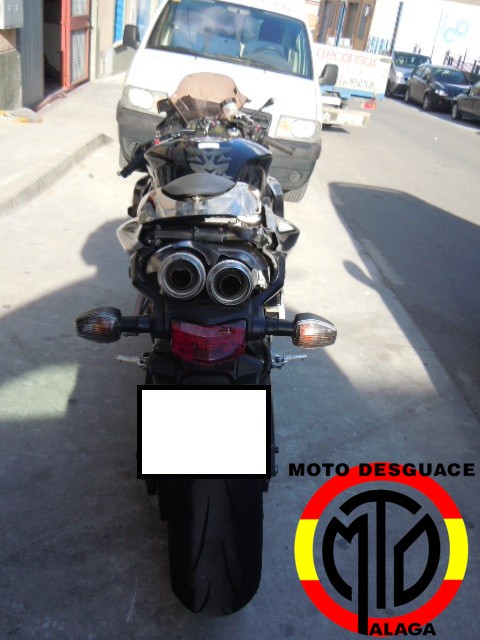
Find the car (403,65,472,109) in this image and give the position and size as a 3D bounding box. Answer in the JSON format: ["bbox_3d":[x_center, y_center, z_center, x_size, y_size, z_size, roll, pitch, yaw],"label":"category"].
[{"bbox_3d":[7.554,-8.622,20.678,1.760,1.450,4.200,6,26,-4],"label":"car"}]

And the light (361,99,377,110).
[{"bbox_3d":[2.247,-3.765,9.700,0.250,0.170,0.100,5,26,-7],"label":"light"}]

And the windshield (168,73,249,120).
[{"bbox_3d":[-0.125,-0.863,2.160,0.305,0.210,0.330,-1,26,-3],"label":"windshield"}]

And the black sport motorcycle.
[{"bbox_3d":[-0.085,-0.194,1.847,0.660,1.120,2.040,-1,25,-3],"label":"black sport motorcycle"}]

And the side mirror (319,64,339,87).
[{"bbox_3d":[0.783,-2.153,4.880,0.160,0.185,0.115,7,26,-2],"label":"side mirror"}]

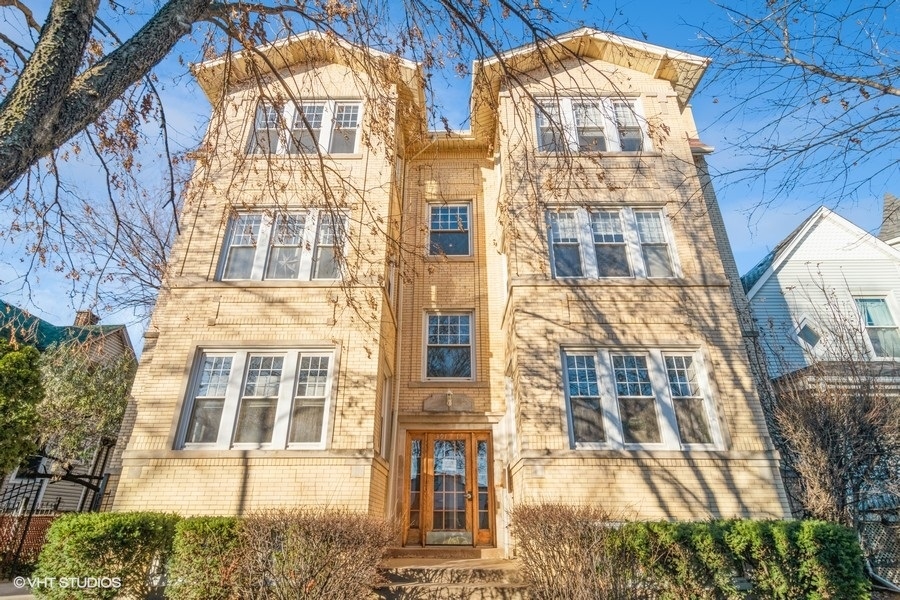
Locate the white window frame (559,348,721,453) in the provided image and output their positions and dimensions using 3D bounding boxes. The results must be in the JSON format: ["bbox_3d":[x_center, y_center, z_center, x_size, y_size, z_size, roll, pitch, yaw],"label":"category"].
[{"bbox_3d":[3.247,1.688,7.774,2.521,1.742,0.150,0,-24,0],"label":"white window frame"}]

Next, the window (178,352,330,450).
[{"bbox_3d":[-3.254,1.668,7.715,2.440,1.719,0.150,0,-24,0],"label":"window"}]

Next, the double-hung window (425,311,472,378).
[{"bbox_3d":[-0.002,1.064,10.248,1.161,1.601,0.120,0,-24,0],"label":"double-hung window"}]

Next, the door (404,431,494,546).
[{"bbox_3d":[-0.004,3.741,9.031,1.782,2.138,0.120,0,-24,0],"label":"door"}]

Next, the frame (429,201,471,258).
[{"bbox_3d":[0.009,-1.819,11.547,1.117,1.601,0.120,0,-24,0],"label":"frame"}]

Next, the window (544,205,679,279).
[{"bbox_3d":[3.250,-1.169,9.062,2.444,1.658,0.150,0,-24,0],"label":"window"}]

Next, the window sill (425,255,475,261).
[{"bbox_3d":[-0.014,-0.993,11.109,1.236,0.140,0.150,0,-24,0],"label":"window sill"}]

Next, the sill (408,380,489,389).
[{"bbox_3d":[-0.022,1.856,9.825,1.748,0.150,0.150,0,-24,0],"label":"sill"}]

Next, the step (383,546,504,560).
[{"bbox_3d":[-0.076,4.666,8.284,2.164,0.161,0.500,0,-24,0],"label":"step"}]

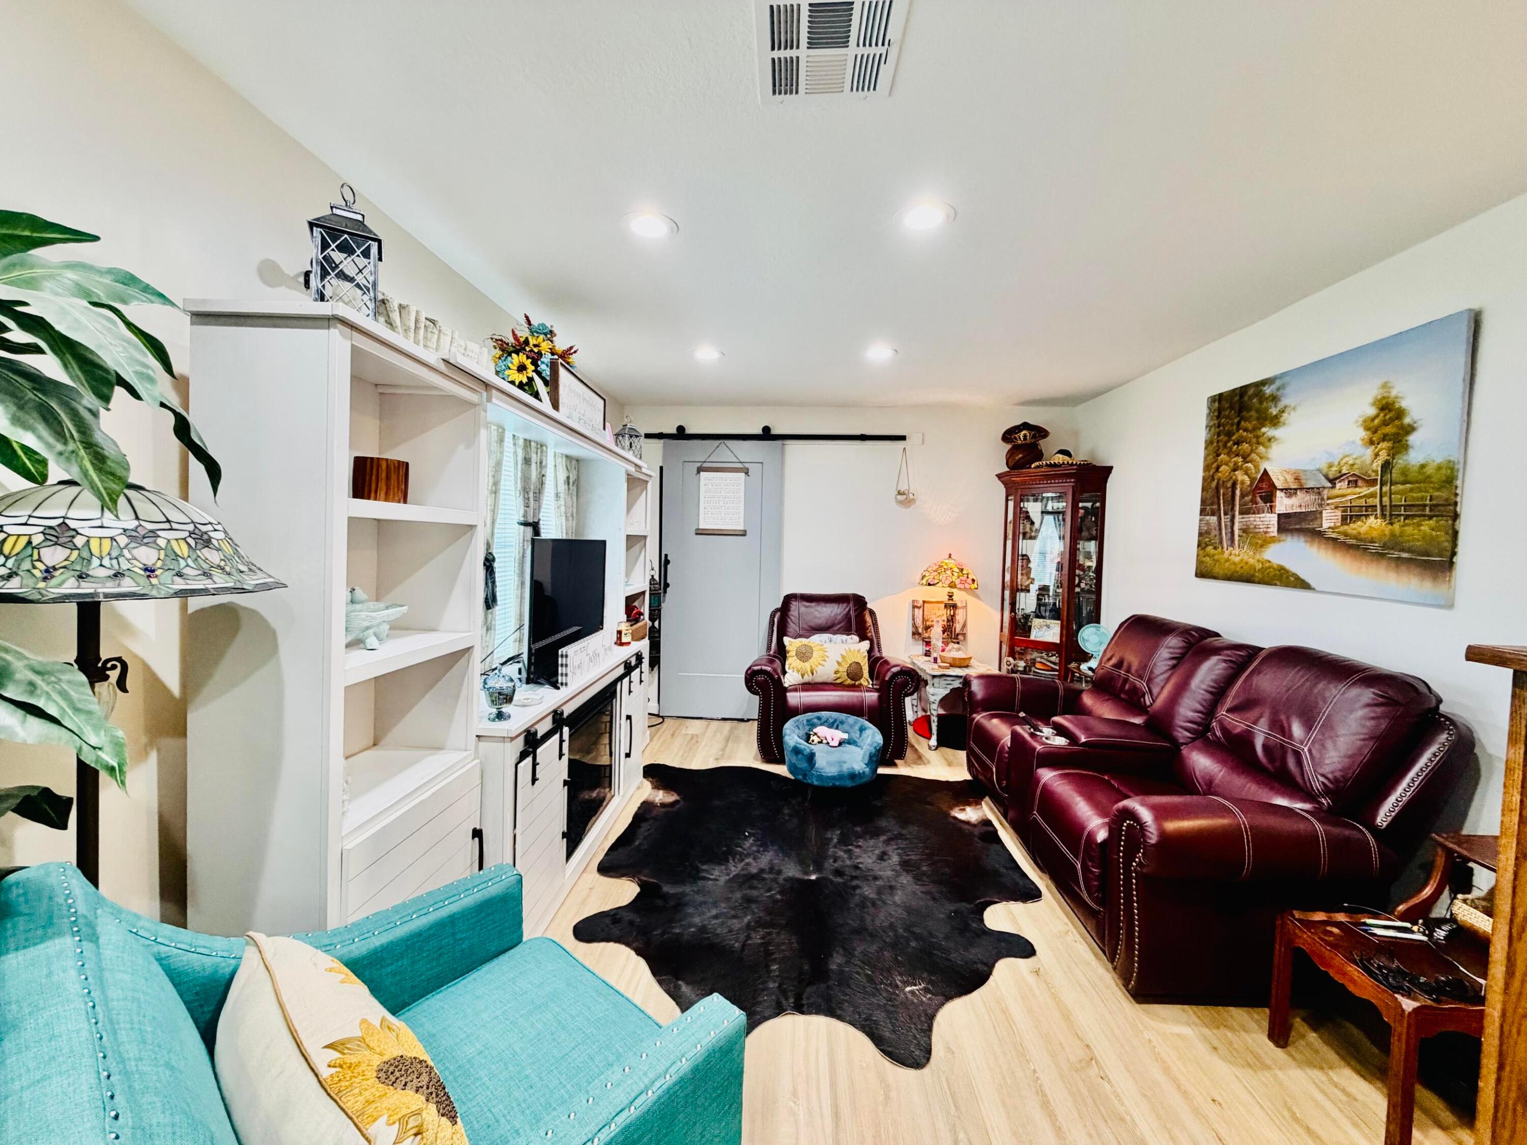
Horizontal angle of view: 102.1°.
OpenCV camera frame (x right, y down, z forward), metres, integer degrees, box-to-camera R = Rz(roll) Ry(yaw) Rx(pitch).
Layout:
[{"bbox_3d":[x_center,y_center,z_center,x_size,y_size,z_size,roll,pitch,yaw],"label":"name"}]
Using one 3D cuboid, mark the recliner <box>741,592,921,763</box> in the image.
[{"bbox_3d":[0.460,0.680,4.345,1.120,1.020,0.940,1,2,0],"label":"recliner"}]

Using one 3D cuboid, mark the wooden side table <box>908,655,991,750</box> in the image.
[{"bbox_3d":[1.425,0.950,4.487,0.540,0.515,0.610,1,2,2],"label":"wooden side table"}]

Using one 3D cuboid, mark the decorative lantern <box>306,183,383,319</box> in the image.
[{"bbox_3d":[-0.938,-0.715,1.402,0.140,0.335,0.140,0,3,-30],"label":"decorative lantern"}]

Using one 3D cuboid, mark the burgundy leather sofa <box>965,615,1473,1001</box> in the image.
[{"bbox_3d":[1.663,0.768,2.783,1.020,1.030,1.980,1,2,2],"label":"burgundy leather sofa"}]

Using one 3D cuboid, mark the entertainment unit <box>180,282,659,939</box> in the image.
[{"bbox_3d":[-0.921,0.298,2.728,0.450,1.850,2.950,1,2,2],"label":"entertainment unit"}]

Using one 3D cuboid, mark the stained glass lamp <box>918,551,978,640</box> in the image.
[{"bbox_3d":[1.348,0.209,4.481,0.430,0.690,0.430,1,2,2],"label":"stained glass lamp"}]

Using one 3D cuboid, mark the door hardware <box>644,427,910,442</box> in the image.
[{"bbox_3d":[0.088,-1.065,4.762,2.000,0.100,0.070,1,2,2],"label":"door hardware"}]

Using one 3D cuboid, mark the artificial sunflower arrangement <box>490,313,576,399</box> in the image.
[{"bbox_3d":[-0.914,-0.812,2.459,0.300,0.390,0.340,1,2,2],"label":"artificial sunflower arrangement"}]

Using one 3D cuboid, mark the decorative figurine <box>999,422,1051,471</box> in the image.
[{"bbox_3d":[1.900,-0.898,4.465,0.355,0.375,0.340,2,3,23],"label":"decorative figurine"}]

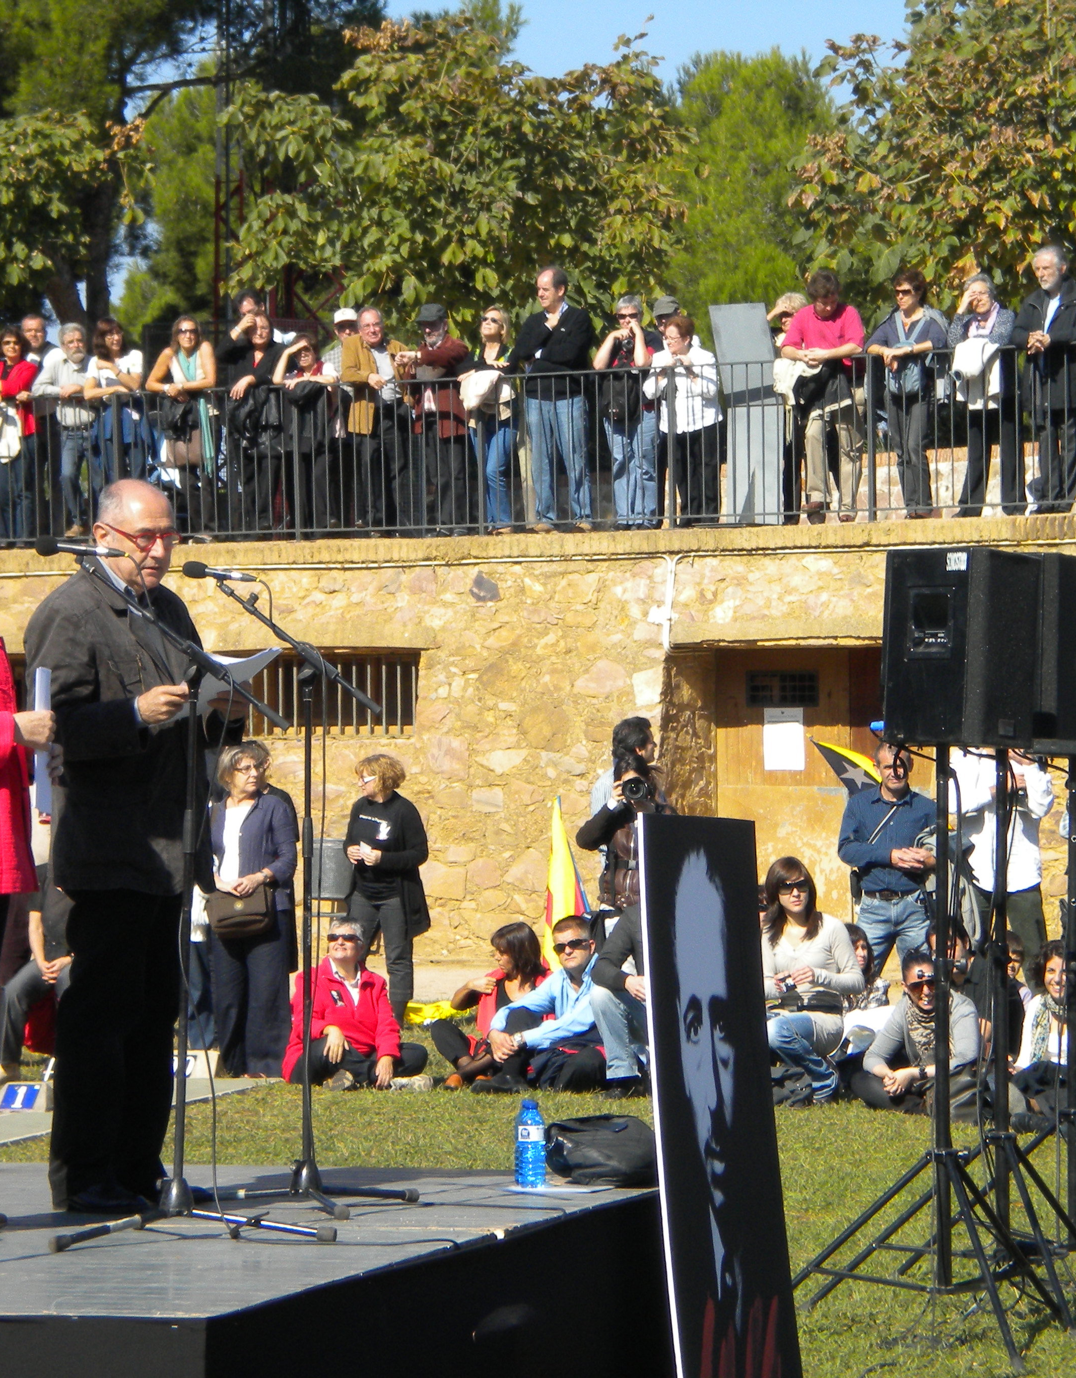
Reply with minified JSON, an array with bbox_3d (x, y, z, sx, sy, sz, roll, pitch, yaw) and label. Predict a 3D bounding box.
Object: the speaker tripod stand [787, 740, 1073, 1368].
[{"bbox_3d":[1.099,1.041,16.200,0.950,1.750,0.980,0,0,6],"label":"speaker tripod stand"}]

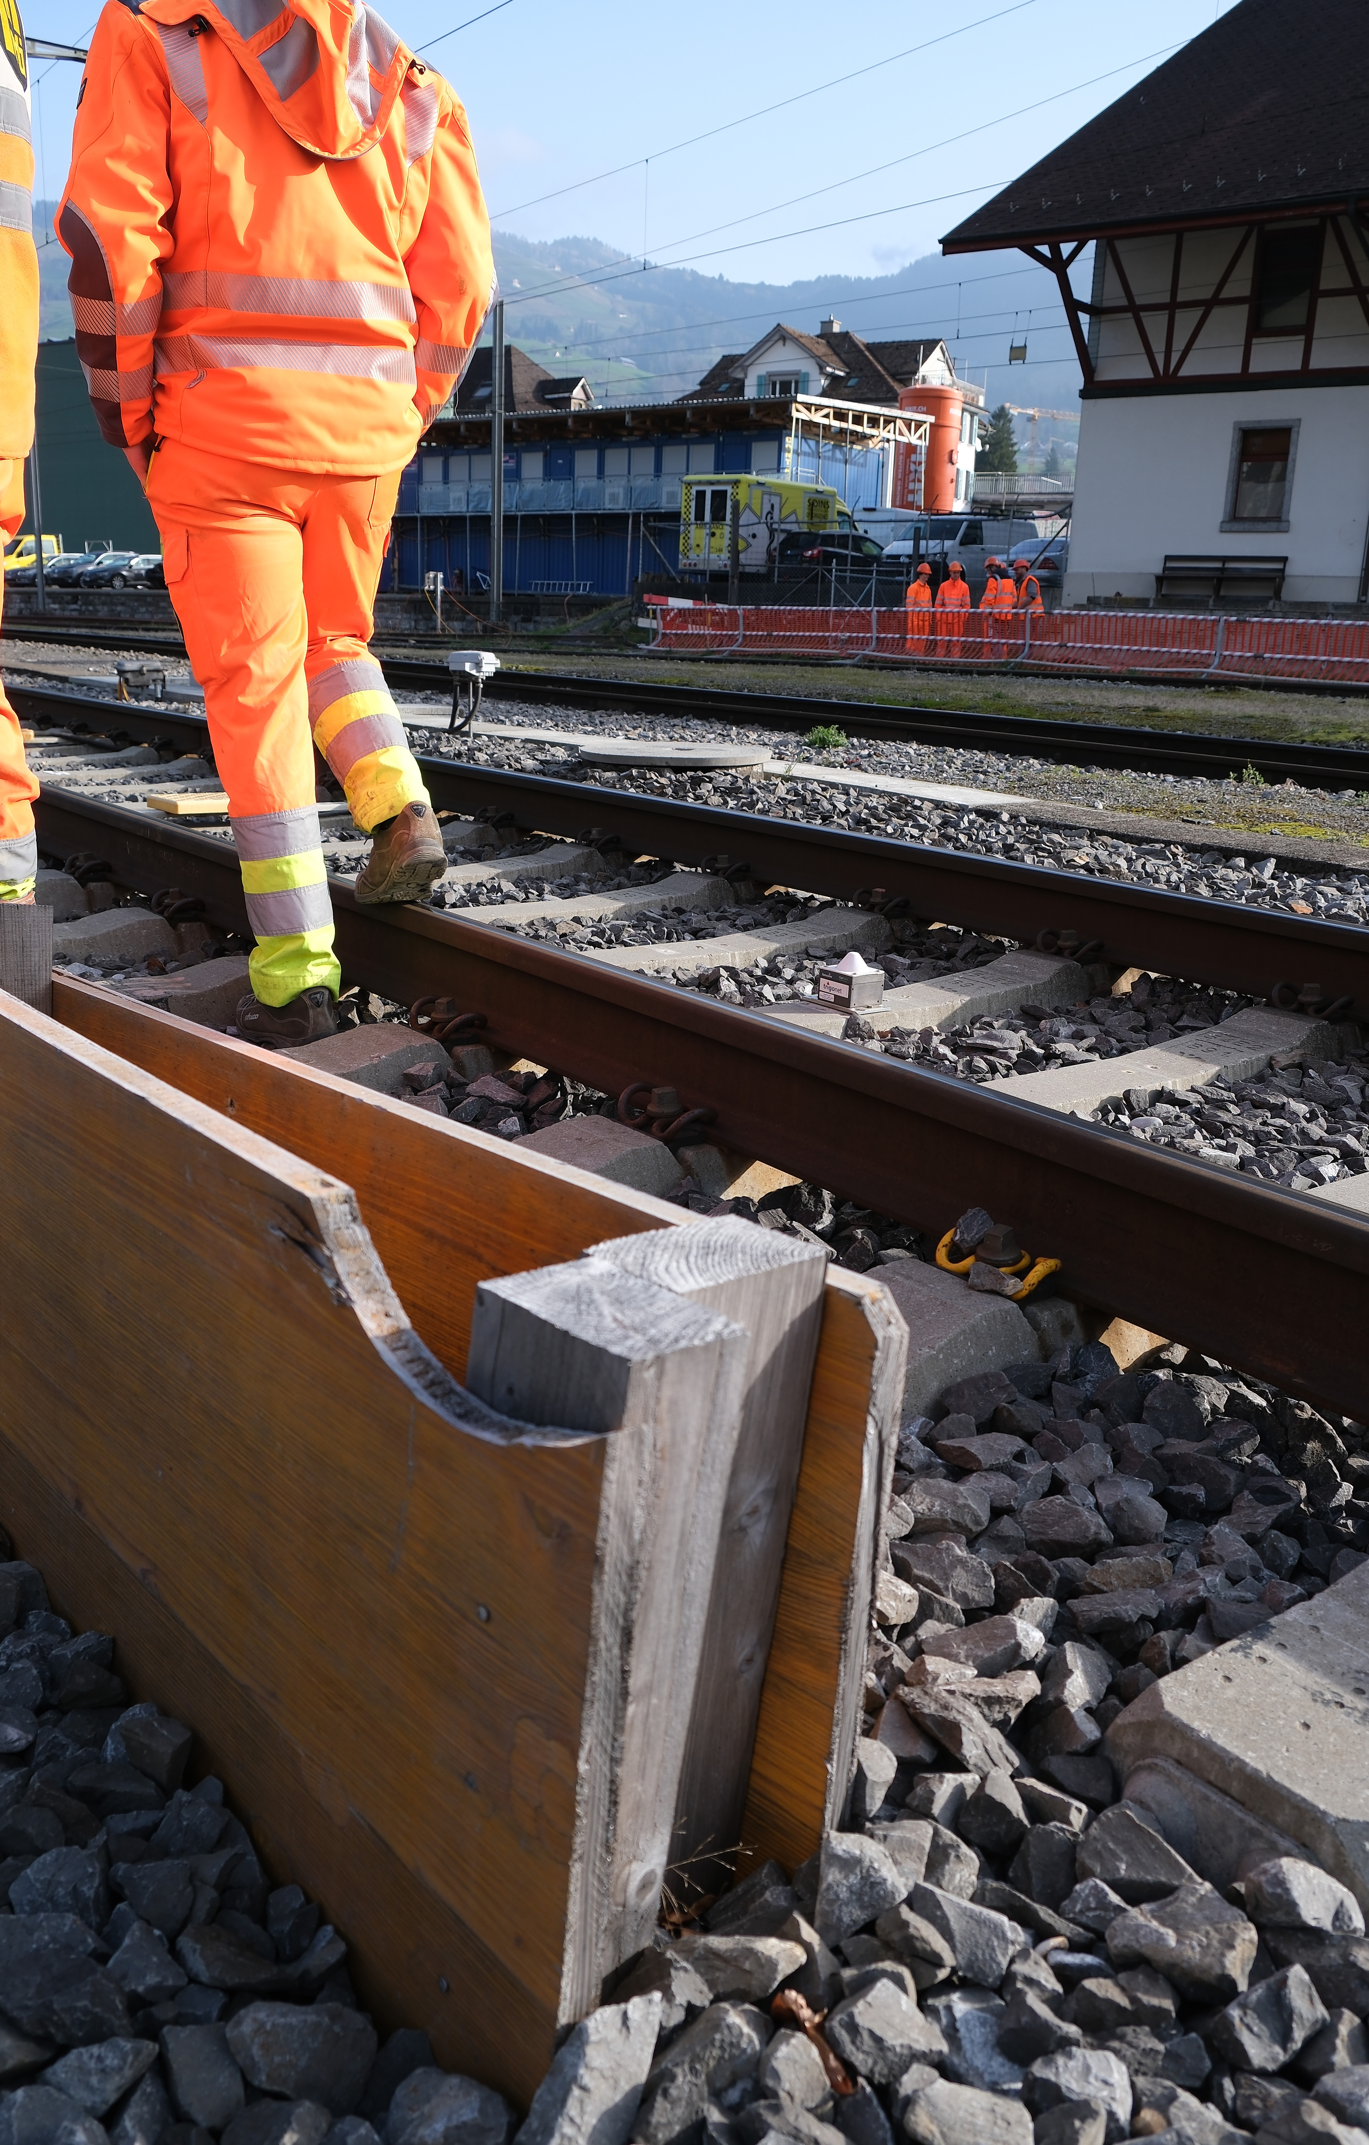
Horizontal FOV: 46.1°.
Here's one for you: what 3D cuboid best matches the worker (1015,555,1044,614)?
[{"bbox_3d":[6.033,-8.007,28.172,0.470,1.800,0.530,2,15,0],"label":"worker"}]

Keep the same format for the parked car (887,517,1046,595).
[{"bbox_3d":[7.325,-13.626,42.836,1.900,1.990,4.890,16,20,40],"label":"parked car"}]

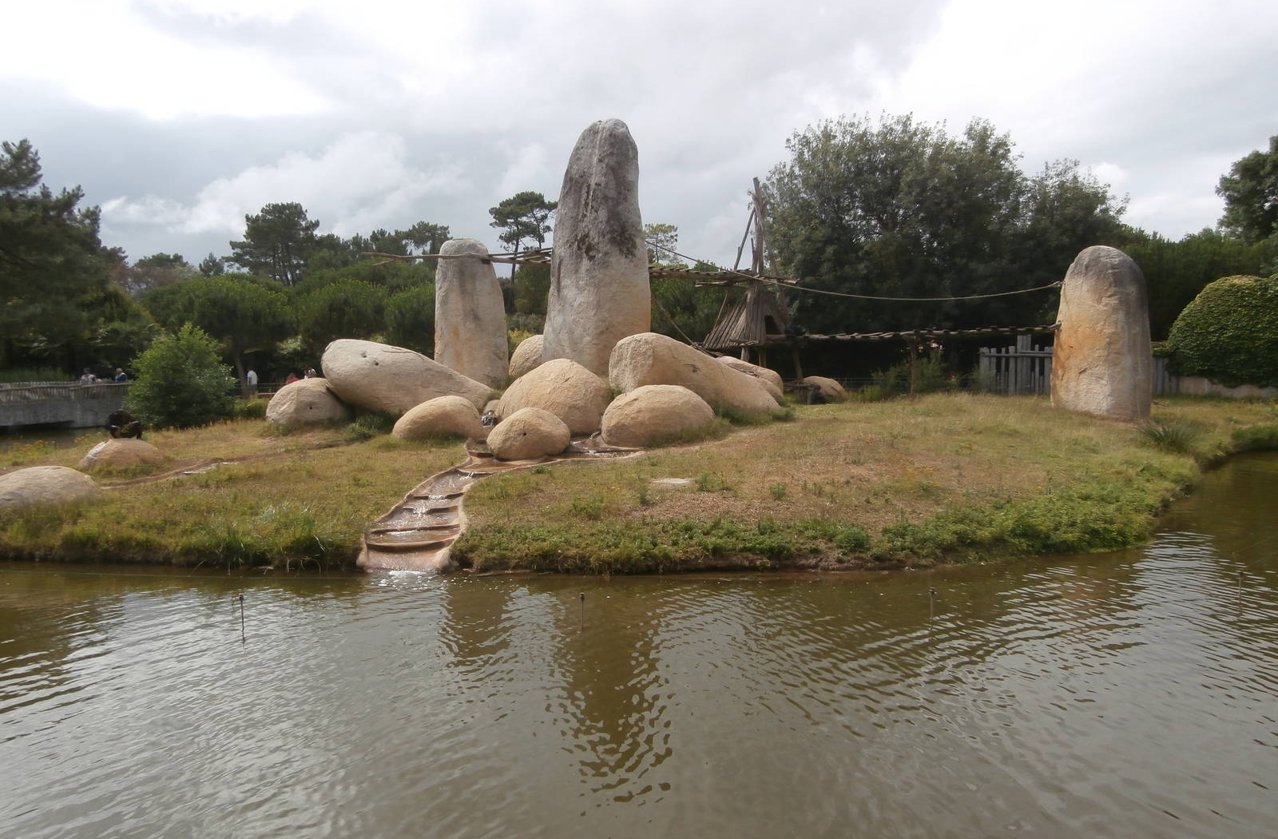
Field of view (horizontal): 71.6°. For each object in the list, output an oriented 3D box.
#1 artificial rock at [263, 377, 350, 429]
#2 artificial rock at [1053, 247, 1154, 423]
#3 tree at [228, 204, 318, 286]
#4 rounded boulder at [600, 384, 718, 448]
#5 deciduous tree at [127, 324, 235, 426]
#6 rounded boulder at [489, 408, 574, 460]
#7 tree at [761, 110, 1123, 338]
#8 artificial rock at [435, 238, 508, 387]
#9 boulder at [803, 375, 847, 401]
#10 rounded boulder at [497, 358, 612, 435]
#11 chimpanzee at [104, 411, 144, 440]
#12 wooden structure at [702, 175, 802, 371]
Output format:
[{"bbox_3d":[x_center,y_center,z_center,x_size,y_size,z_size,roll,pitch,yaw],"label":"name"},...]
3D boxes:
[{"bbox_3d":[-9.796,-0.468,26.315,2.430,1.520,2.300,0,3,0],"label":"artificial rock"},{"bbox_3d":[14.672,-2.754,28.190,2.880,5.350,2.700,0,3,0],"label":"artificial rock"},{"bbox_3d":[-27.742,-8.830,67.613,6.400,14.930,6.500,0,3,0],"label":"tree"},{"bbox_3d":[0.409,-0.075,19.100,2.450,1.350,1.800,-1,4,1],"label":"rounded boulder"},{"bbox_3d":[-14.450,-1.372,28.000,3.350,3.300,3.100,-3,4,-27],"label":"deciduous tree"},{"bbox_3d":[-2.157,0.284,17.400,1.650,1.060,1.400,-1,4,-7],"label":"rounded boulder"},{"bbox_3d":[14.632,-7.711,43.638,16.730,13.180,14.000,0,3,0],"label":"tree"},{"bbox_3d":[-5.111,-3.118,27.000,2.200,4.750,2.000,-2,4,-11],"label":"artificial rock"},{"bbox_3d":[7.145,-1.207,34.000,1.680,0.920,1.350,0,4,12],"label":"boulder"},{"bbox_3d":[-2.078,-0.550,21.700,2.800,1.850,2.200,-1,4,-5],"label":"rounded boulder"},{"bbox_3d":[-11.916,0.126,20.539,0.890,0.680,0.700,1,3,20],"label":"chimpanzee"},{"bbox_3d":[4.258,-4.888,33.780,4.000,8.250,3.800,2,4,34],"label":"wooden structure"}]

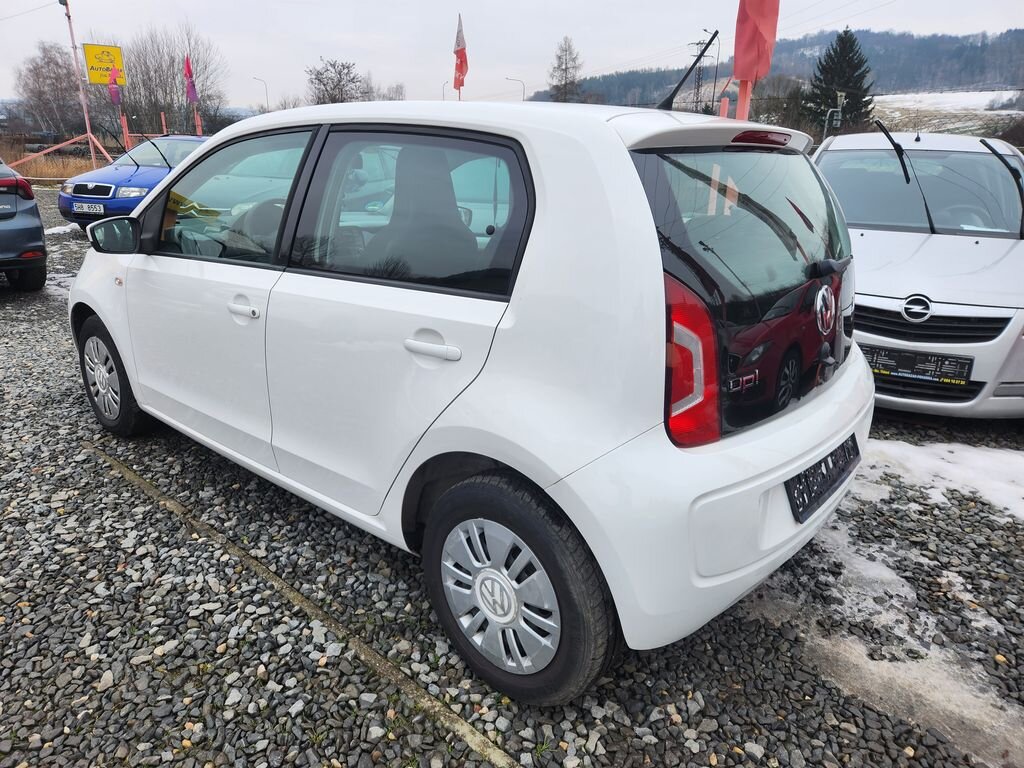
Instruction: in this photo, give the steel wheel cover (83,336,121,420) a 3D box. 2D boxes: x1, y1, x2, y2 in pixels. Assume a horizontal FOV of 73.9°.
[{"bbox_3d":[-1.867,-0.027,3.099,0.385,0.385,0.050,16,23,38],"label":"steel wheel cover"}]

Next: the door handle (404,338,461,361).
[{"bbox_3d":[-0.178,-0.078,1.543,0.190,0.034,0.045,16,23,38],"label":"door handle"}]

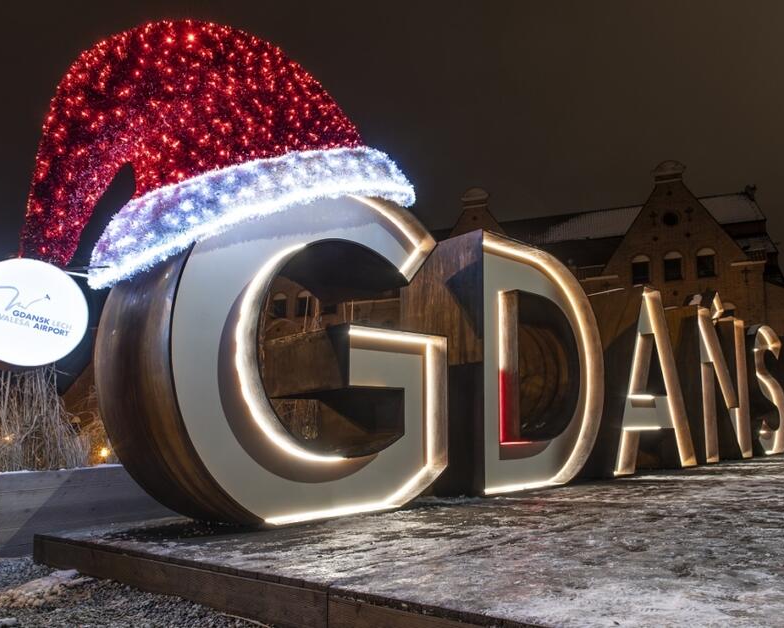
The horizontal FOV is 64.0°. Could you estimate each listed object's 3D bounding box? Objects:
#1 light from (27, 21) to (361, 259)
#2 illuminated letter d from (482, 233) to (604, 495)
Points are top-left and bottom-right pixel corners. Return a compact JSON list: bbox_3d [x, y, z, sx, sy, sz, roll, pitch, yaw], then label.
[{"bbox_3d":[-1.386,-1.227,4.820,2.500,1.950,1.150,8,-12,-44],"label":"light"},{"bbox_3d":[1.526,0.708,8.218,1.282,2.850,2.807,-8,-12,44],"label":"illuminated letter d"}]

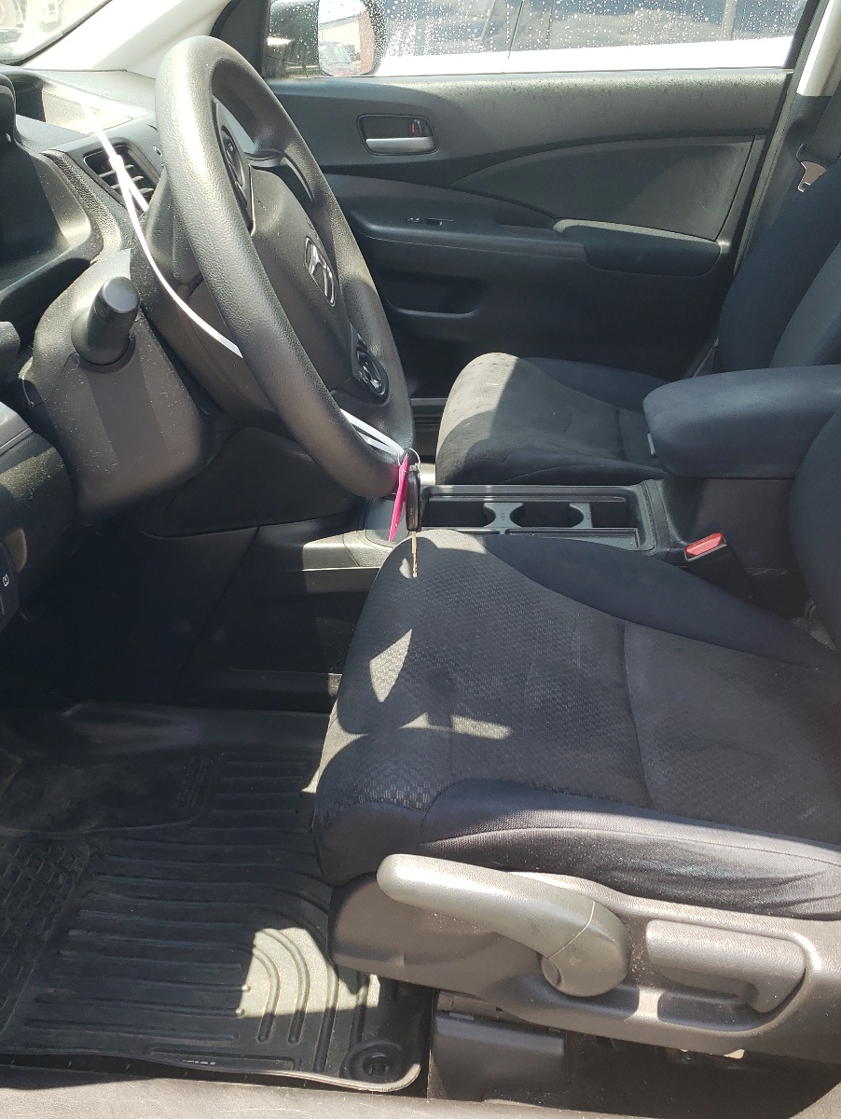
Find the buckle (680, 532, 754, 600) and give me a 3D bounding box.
[{"bbox_3d":[0.323,0.020,1.196,0.044,0.079,0.028,-28,18,17],"label":"buckle"}]

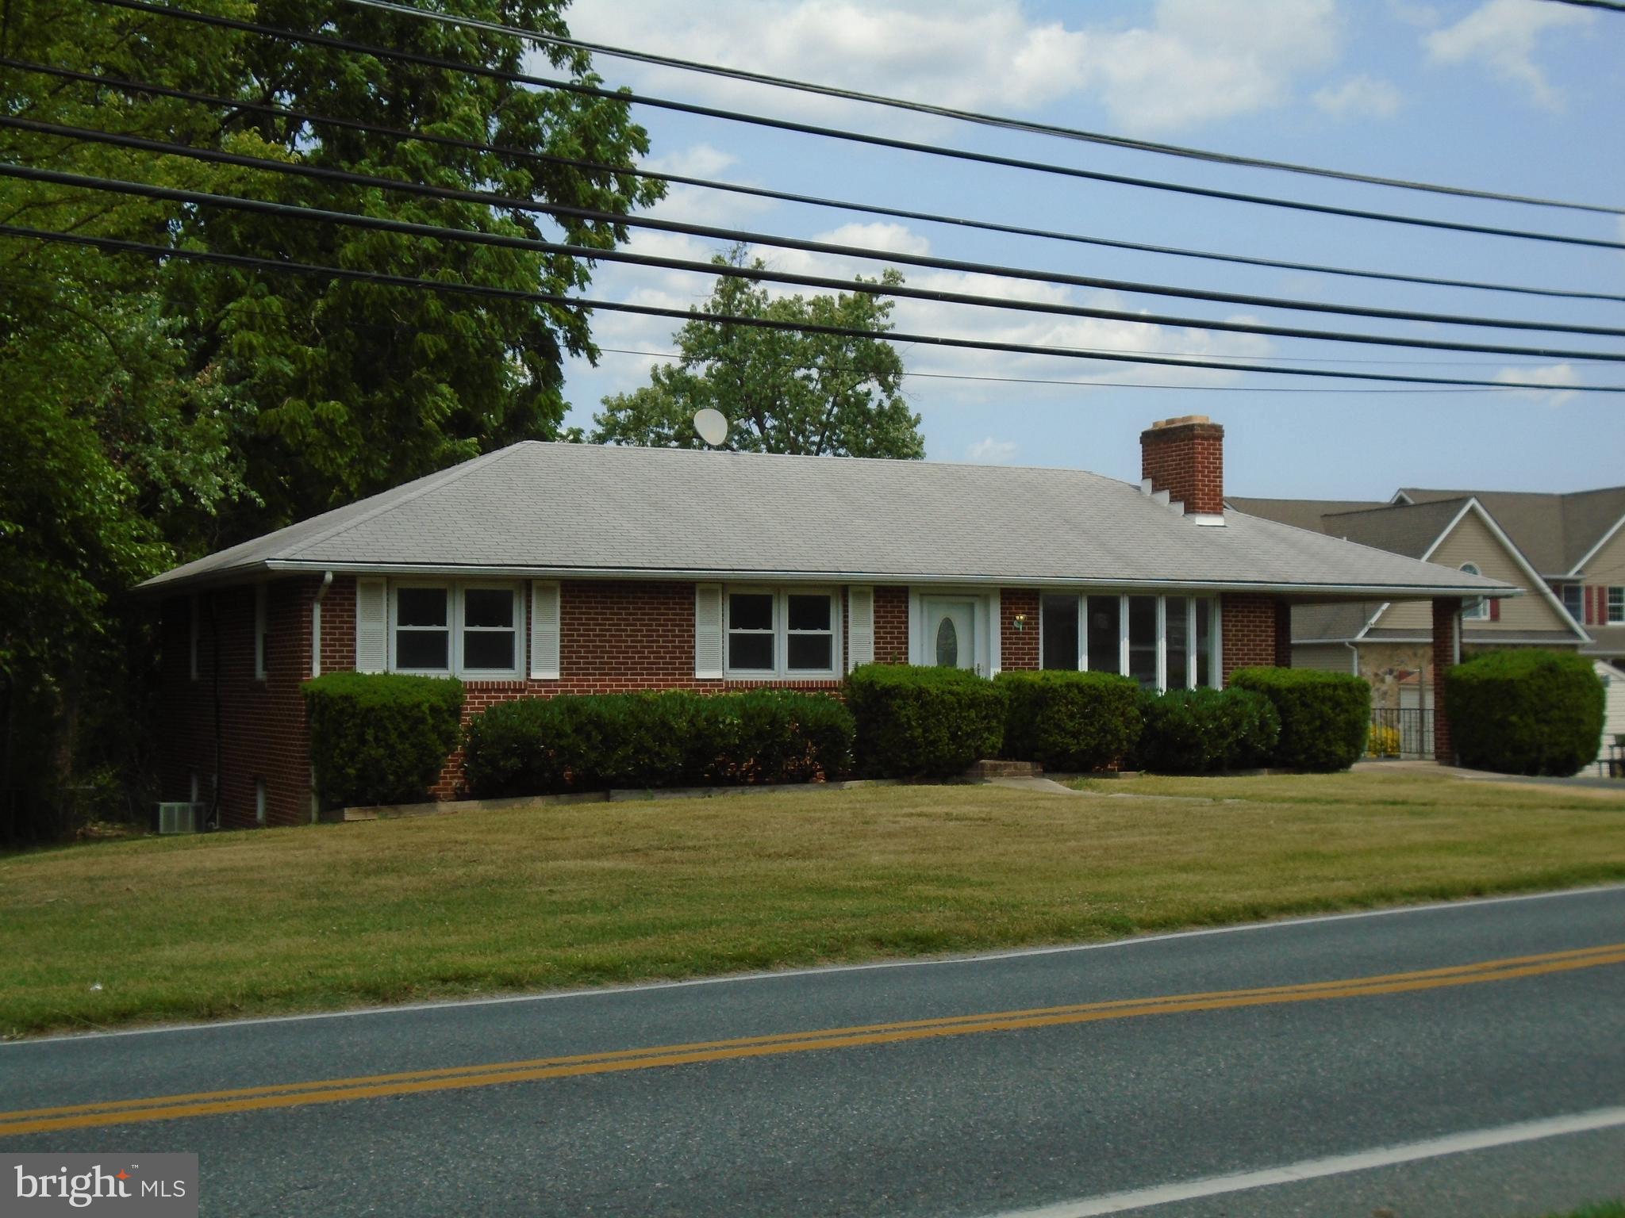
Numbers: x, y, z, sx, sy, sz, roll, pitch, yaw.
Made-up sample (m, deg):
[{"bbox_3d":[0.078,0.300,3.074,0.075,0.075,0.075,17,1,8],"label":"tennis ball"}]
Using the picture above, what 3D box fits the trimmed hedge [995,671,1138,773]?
[{"bbox_3d":[3.339,1.444,30.096,1.490,1.310,1.290,1,-2,-27],"label":"trimmed hedge"}]

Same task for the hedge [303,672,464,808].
[{"bbox_3d":[-4.872,1.457,26.078,1.560,1.480,1.290,1,-2,-27],"label":"hedge"}]

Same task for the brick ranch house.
[{"bbox_3d":[0.062,0.015,34.077,18.550,5.900,9.400,1,-2,-27],"label":"brick ranch house"}]

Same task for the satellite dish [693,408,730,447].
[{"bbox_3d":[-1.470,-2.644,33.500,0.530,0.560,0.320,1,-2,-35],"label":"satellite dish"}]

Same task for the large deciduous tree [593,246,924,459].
[{"bbox_3d":[-1.224,-2.226,52.107,8.400,12.050,8.200,1,-2,-27],"label":"large deciduous tree"}]

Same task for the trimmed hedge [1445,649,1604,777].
[{"bbox_3d":[10.342,1.495,33.449,1.560,1.800,1.660,1,-2,-27],"label":"trimmed hedge"}]

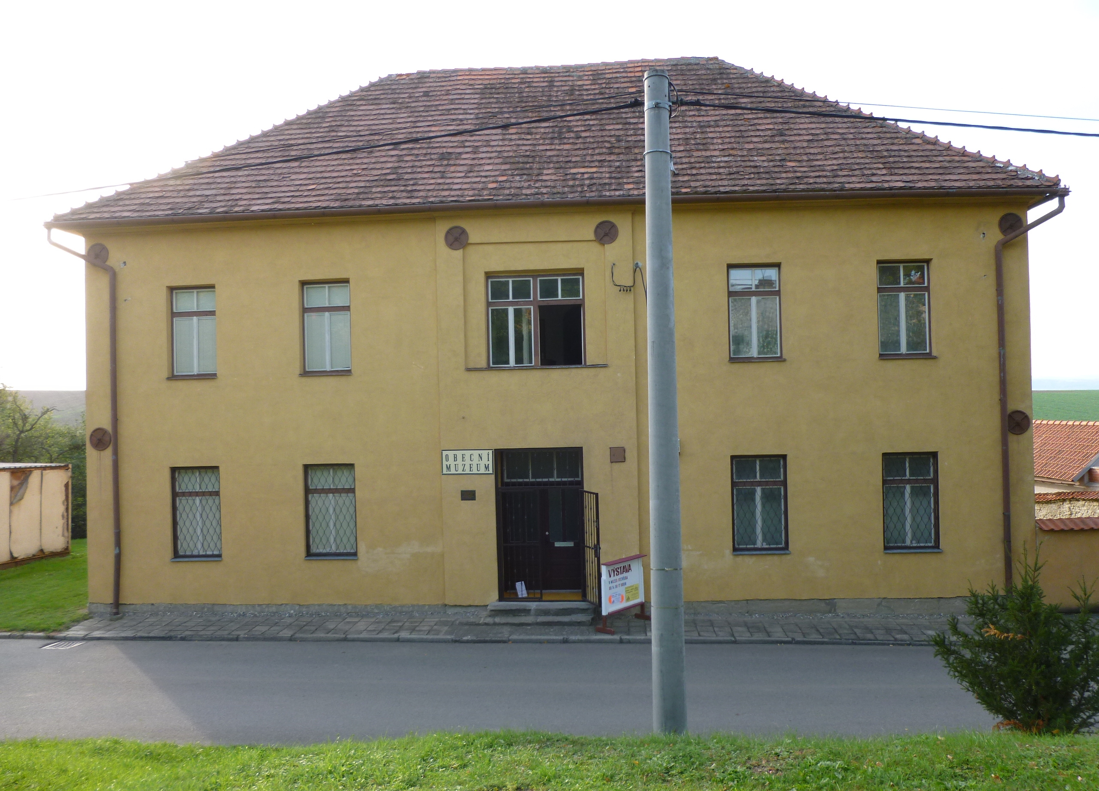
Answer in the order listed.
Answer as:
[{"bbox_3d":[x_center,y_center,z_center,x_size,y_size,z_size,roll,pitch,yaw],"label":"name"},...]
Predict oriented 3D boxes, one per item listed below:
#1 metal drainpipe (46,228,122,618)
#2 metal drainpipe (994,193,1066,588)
[{"bbox_3d":[-9.205,0.552,17.624,1.213,7.700,0.570,-1,-1,4],"label":"metal drainpipe"},{"bbox_3d":[9.064,0.159,16.574,1.130,7.700,0.500,-1,0,4],"label":"metal drainpipe"}]

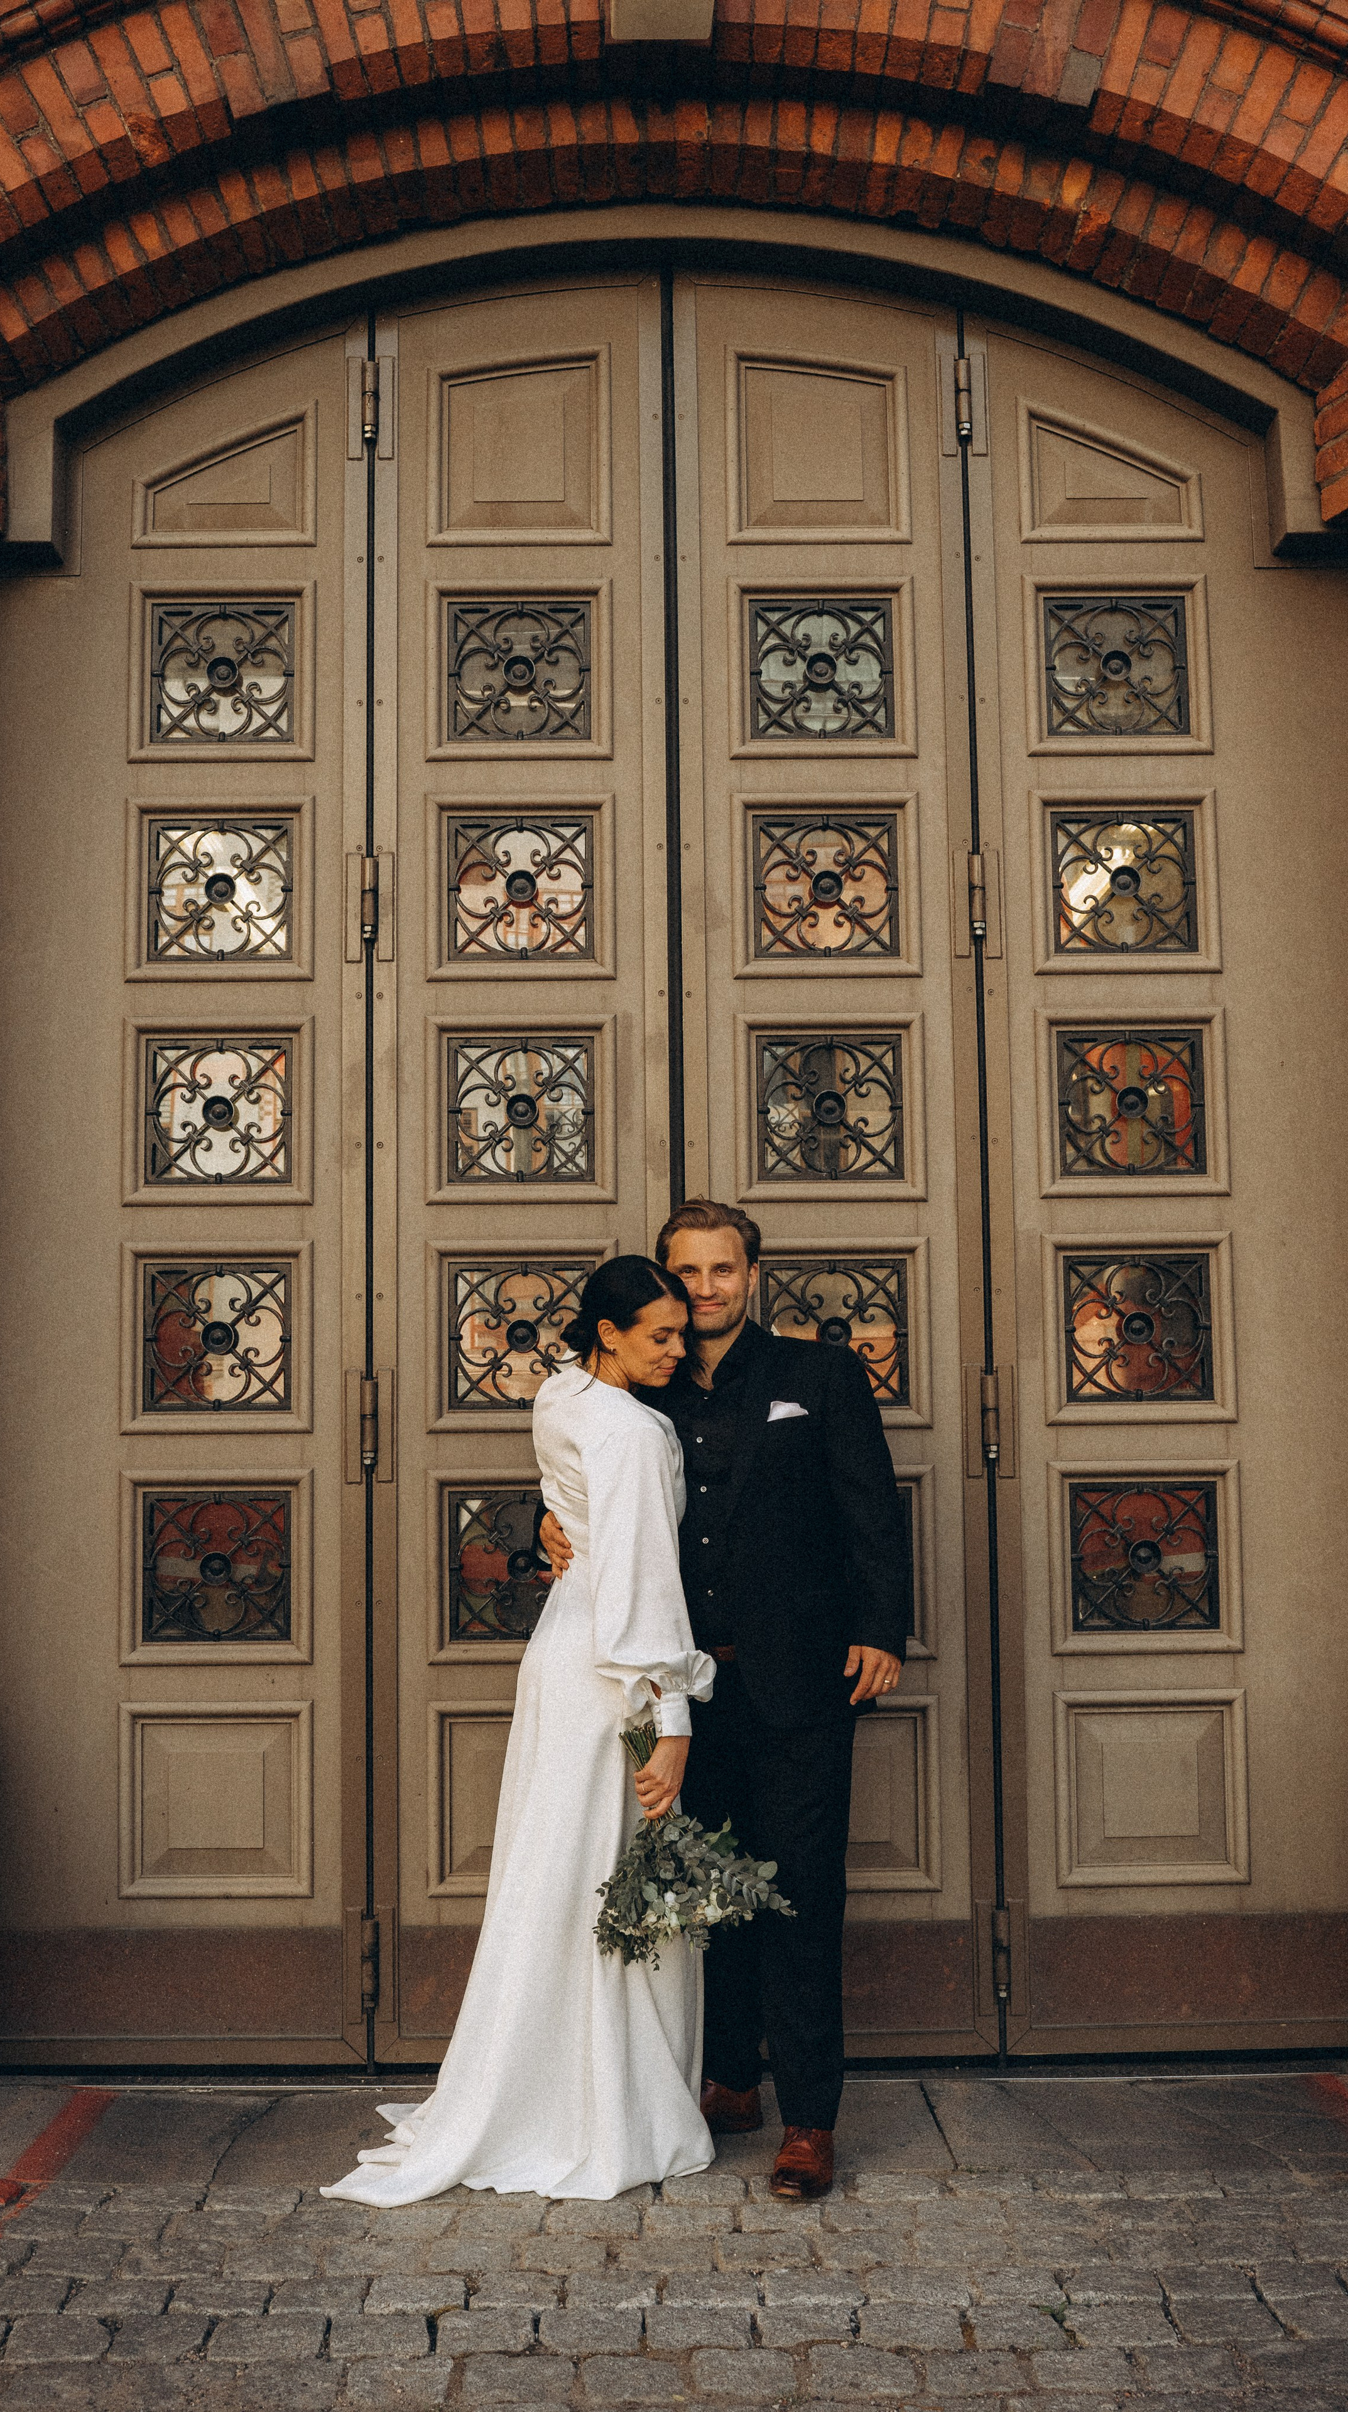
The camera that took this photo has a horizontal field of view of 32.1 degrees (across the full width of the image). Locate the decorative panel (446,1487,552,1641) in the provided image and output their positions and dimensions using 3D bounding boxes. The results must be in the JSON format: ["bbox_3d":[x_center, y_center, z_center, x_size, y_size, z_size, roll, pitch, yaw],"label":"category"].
[{"bbox_3d":[-0.325,0.781,5.104,0.322,0.322,0.045,-1,-6,-1],"label":"decorative panel"}]

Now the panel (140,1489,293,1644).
[{"bbox_3d":[-0.994,0.788,5.095,0.322,0.322,0.045,-1,-6,-1],"label":"panel"}]

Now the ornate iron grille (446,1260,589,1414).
[{"bbox_3d":[-0.320,0.272,4.992,0.315,0.321,0.050,-1,-5,-1],"label":"ornate iron grille"}]

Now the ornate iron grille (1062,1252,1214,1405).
[{"bbox_3d":[1.025,0.270,5.172,0.322,0.322,0.045,-1,-6,-1],"label":"ornate iron grille"}]

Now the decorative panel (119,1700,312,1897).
[{"bbox_3d":[-0.957,1.239,4.900,0.401,0.400,0.050,-1,-5,-1],"label":"decorative panel"}]

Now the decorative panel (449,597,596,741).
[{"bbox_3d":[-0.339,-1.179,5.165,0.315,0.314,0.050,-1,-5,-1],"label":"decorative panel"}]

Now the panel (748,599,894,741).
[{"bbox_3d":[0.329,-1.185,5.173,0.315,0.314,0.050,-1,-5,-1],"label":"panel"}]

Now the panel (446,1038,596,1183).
[{"bbox_3d":[-0.337,-0.214,5.203,0.322,0.322,0.045,-1,-6,-1],"label":"panel"}]

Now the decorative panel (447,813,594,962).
[{"bbox_3d":[-0.342,-0.712,5.252,0.322,0.322,0.045,-1,-6,-1],"label":"decorative panel"}]

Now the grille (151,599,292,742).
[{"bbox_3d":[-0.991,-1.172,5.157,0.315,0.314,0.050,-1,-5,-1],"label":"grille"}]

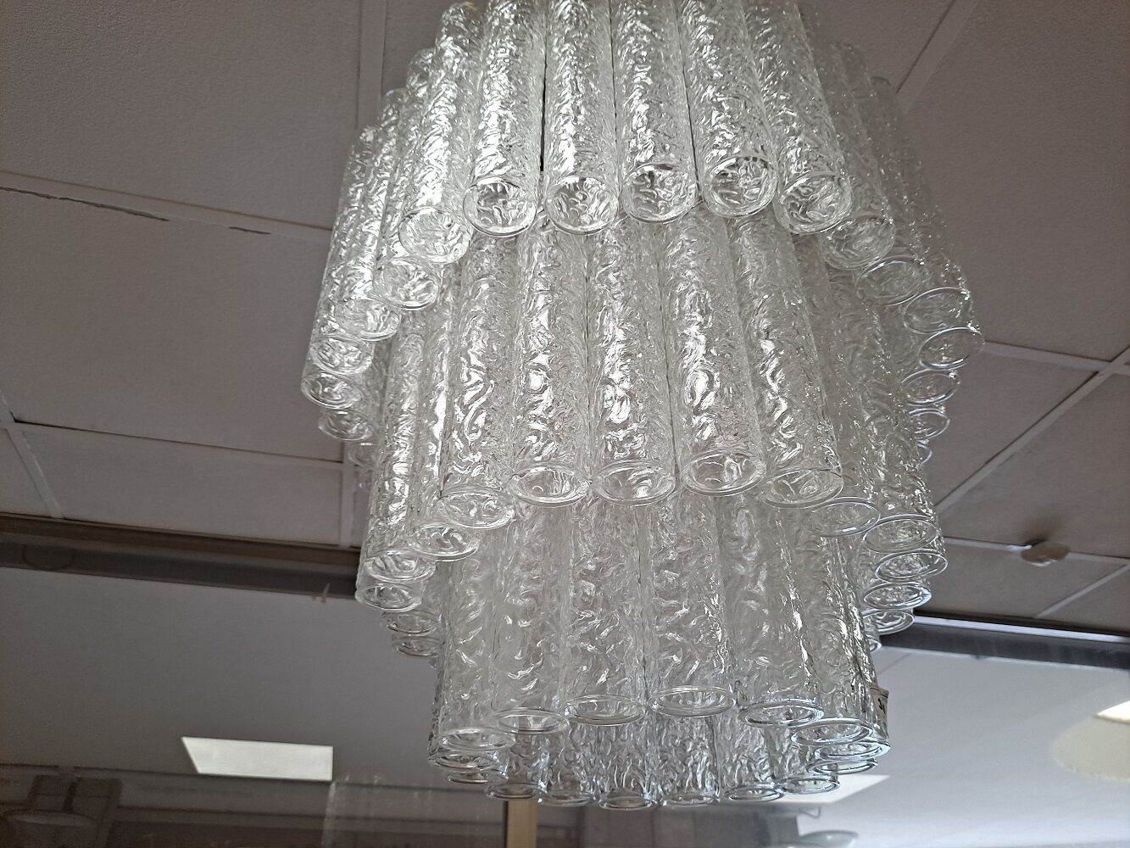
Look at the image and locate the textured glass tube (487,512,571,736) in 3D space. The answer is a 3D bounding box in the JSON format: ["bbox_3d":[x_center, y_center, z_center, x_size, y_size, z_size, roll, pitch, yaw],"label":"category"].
[{"bbox_3d":[-0.019,0.074,0.593,0.051,0.281,0.051,1,-38,1],"label":"textured glass tube"}]

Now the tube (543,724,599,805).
[{"bbox_3d":[0.006,0.202,0.768,0.051,0.281,0.051,1,-35,0],"label":"tube"}]

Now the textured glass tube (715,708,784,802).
[{"bbox_3d":[0.153,0.190,0.753,0.051,0.281,0.051,-1,-36,-1],"label":"textured glass tube"}]

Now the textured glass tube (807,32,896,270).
[{"bbox_3d":[0.212,-0.248,0.676,0.051,0.288,0.051,0,-36,0],"label":"textured glass tube"}]

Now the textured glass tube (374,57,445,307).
[{"bbox_3d":[-0.126,-0.234,0.740,0.053,0.299,0.053,0,-36,0],"label":"textured glass tube"}]

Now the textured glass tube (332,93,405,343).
[{"bbox_3d":[-0.159,-0.200,0.743,0.051,0.288,0.051,0,-36,0],"label":"textured glass tube"}]

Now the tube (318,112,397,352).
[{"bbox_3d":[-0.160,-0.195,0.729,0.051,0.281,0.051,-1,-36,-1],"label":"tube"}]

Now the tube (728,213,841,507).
[{"bbox_3d":[0.154,-0.081,0.620,0.053,0.299,0.053,14,-38,-19],"label":"tube"}]

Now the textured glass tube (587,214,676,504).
[{"bbox_3d":[0.043,-0.076,0.581,0.051,0.281,0.051,0,-37,0],"label":"textured glass tube"}]

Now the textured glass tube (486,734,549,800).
[{"bbox_3d":[-0.035,0.183,0.742,0.051,0.281,0.051,1,-36,1],"label":"textured glass tube"}]

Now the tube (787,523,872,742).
[{"bbox_3d":[0.173,0.083,0.615,0.051,0.288,0.051,0,-36,0],"label":"tube"}]

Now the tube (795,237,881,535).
[{"bbox_3d":[0.189,-0.057,0.652,0.053,0.299,0.053,24,-42,-29],"label":"tube"}]

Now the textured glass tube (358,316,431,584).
[{"bbox_3d":[-0.119,-0.009,0.674,0.051,0.281,0.051,0,-37,0],"label":"textured glass tube"}]

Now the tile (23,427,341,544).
[{"bbox_3d":[-0.756,0.140,1.688,0.595,0.016,0.360,8,-37,-11],"label":"tile"}]

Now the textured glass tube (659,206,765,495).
[{"bbox_3d":[0.101,-0.089,0.609,0.053,0.299,0.053,5,-36,-7],"label":"textured glass tube"}]

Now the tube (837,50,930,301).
[{"bbox_3d":[0.252,-0.225,0.708,0.051,0.288,0.051,0,-36,0],"label":"tube"}]

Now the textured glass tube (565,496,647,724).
[{"bbox_3d":[0.026,0.057,0.599,0.053,0.299,0.053,-11,-37,14],"label":"textured glass tube"}]

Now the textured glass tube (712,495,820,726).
[{"bbox_3d":[0.132,0.061,0.584,0.051,0.288,0.051,0,-36,0],"label":"textured glass tube"}]

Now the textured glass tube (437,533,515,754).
[{"bbox_3d":[-0.058,0.096,0.632,0.051,0.288,0.051,0,-36,0],"label":"textured glass tube"}]

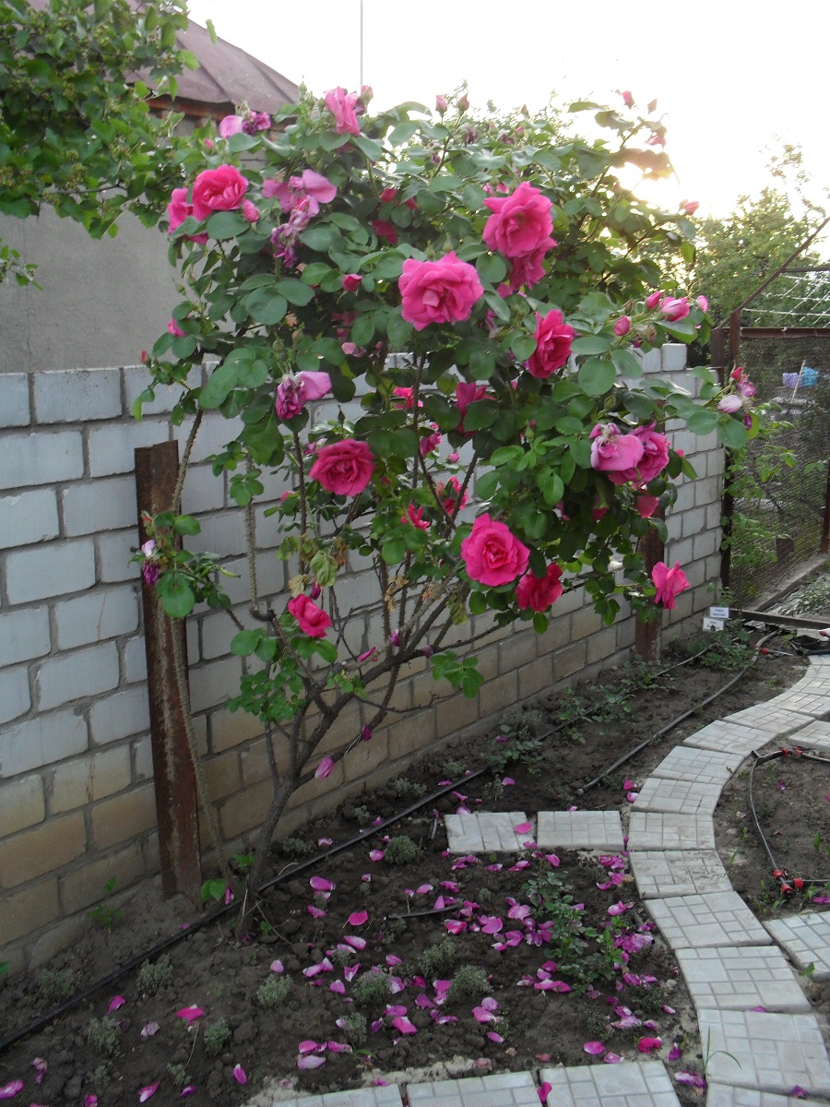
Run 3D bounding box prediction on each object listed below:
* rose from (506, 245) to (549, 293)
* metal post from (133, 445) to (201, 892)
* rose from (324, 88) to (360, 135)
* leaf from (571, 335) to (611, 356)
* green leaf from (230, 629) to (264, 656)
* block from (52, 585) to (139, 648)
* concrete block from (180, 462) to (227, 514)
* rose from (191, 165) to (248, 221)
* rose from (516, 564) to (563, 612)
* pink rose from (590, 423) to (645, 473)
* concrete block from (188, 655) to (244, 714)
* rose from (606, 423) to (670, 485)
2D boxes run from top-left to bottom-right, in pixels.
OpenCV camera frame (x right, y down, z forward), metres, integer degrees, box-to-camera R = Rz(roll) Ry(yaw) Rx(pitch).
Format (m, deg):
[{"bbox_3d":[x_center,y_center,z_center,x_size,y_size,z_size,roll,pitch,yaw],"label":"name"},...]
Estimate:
[{"bbox_3d":[0.249,-0.633,2.450,0.105,0.117,0.085,-4,11,-12],"label":"rose"},{"bbox_3d":[-0.657,0.345,3.021,0.078,1.270,0.078,8,15,38],"label":"metal post"},{"bbox_3d":[-0.164,-0.988,2.500,0.080,0.105,0.080,-3,11,-6],"label":"rose"},{"bbox_3d":[0.353,-0.418,2.250,0.080,0.014,0.052,-3,49,-2],"label":"leaf"},{"bbox_3d":[-0.406,0.215,2.700,0.080,0.062,0.030,-5,12,-20],"label":"green leaf"},{"bbox_3d":[-0.857,0.157,2.936,0.090,0.121,0.252,8,15,38],"label":"block"},{"bbox_3d":[-0.661,-0.178,3.123,0.090,0.121,0.252,8,15,38],"label":"concrete block"},{"bbox_3d":[-0.403,-0.740,2.300,0.115,0.108,0.095,-3,12,-9],"label":"rose"},{"bbox_3d":[0.277,0.075,2.500,0.109,0.109,0.085,-2,11,-5],"label":"rose"},{"bbox_3d":[0.384,-0.200,2.120,0.098,0.090,0.085,1,12,10],"label":"pink rose"},{"bbox_3d":[-0.647,0.379,3.293,0.120,0.125,0.254,8,14,38],"label":"concrete block"},{"bbox_3d":[0.498,-0.222,2.500,0.136,0.136,0.090,-4,11,-12],"label":"rose"}]

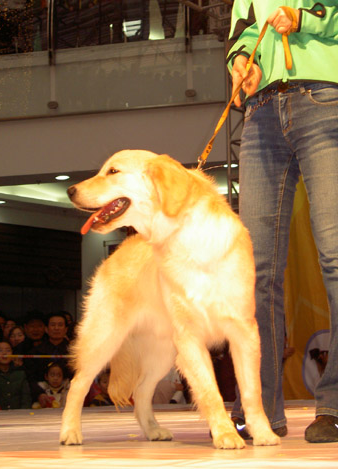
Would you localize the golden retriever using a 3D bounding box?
[{"bbox_3d":[-0.029,0.169,2.466,0.372,0.745,0.725,4,-11,-31],"label":"golden retriever"}]

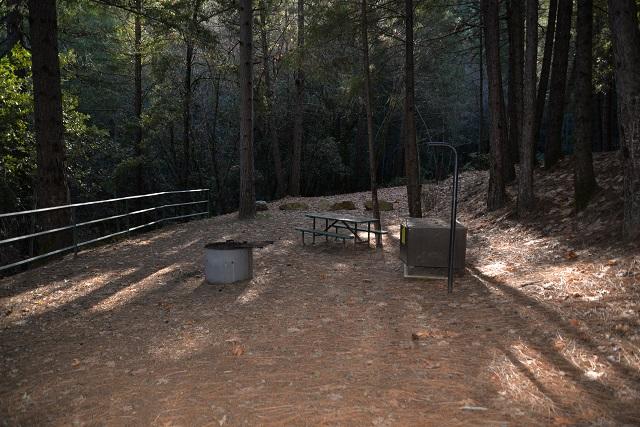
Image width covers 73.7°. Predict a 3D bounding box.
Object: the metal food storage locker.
[{"bbox_3d":[2.152,0.630,8.146,1.020,0.890,1.270,1,6,10],"label":"metal food storage locker"}]

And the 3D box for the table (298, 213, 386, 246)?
[{"bbox_3d":[0.537,0.473,10.874,1.500,0.760,1.840,-5,8,-42],"label":"table"}]

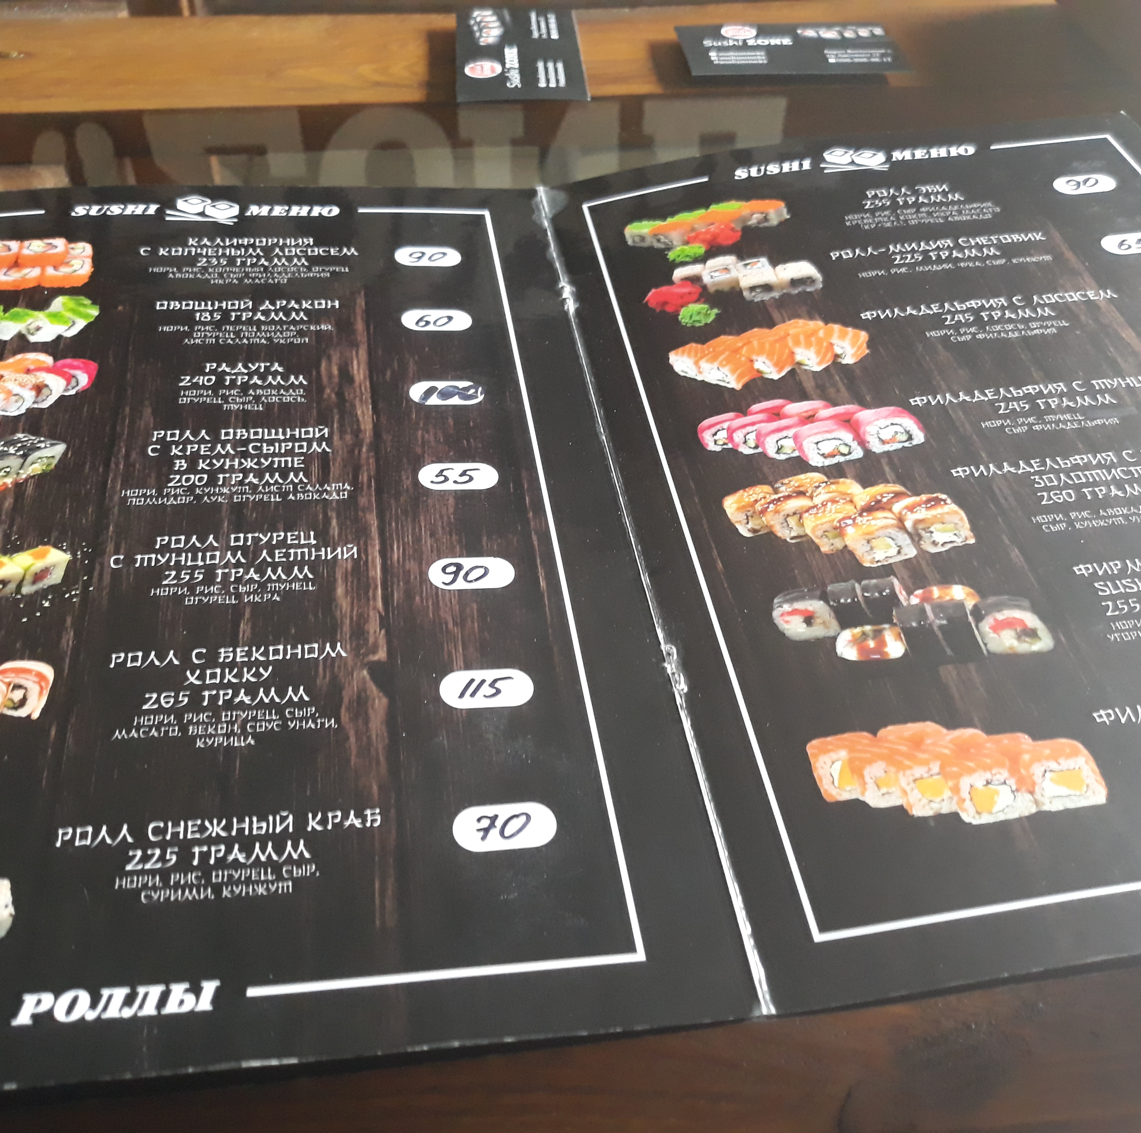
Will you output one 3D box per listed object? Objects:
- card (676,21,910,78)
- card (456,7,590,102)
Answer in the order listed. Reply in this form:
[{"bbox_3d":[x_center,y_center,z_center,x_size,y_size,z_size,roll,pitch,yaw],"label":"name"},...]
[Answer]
[{"bbox_3d":[0.091,-0.212,0.483,0.090,0.001,0.050,-3,46,-4],"label":"card"},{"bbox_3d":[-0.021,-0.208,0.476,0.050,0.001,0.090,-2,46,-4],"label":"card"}]

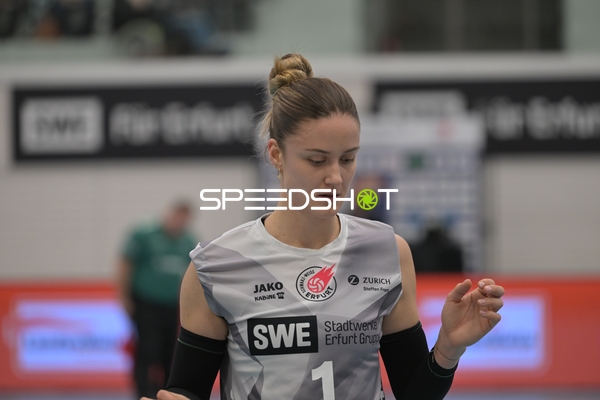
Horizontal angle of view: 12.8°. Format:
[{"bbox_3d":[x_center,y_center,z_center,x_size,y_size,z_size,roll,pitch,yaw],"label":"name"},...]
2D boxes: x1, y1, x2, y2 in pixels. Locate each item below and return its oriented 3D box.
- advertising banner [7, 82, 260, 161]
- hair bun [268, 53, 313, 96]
[{"bbox_3d":[-1.546,-0.732,25.600,2.460,0.740,0.050,-1,0,7],"label":"advertising banner"},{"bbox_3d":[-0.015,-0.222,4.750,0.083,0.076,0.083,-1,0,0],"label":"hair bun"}]

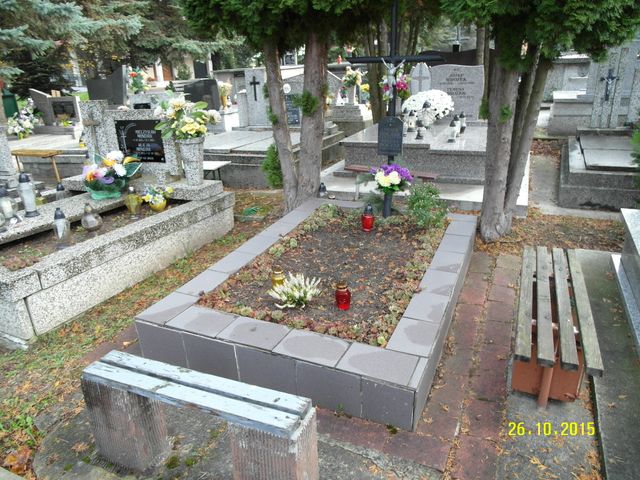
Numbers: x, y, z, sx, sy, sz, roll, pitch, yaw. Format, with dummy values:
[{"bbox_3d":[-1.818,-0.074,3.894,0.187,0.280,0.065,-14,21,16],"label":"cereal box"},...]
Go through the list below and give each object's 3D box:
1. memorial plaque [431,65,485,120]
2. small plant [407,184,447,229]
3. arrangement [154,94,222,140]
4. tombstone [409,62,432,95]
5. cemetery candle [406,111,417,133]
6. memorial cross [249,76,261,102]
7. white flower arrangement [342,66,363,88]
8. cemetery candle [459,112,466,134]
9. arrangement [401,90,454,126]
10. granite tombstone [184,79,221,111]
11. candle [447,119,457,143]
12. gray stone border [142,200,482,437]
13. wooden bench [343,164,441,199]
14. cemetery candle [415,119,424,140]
[{"bbox_3d":[1.987,-2.165,6.505,0.750,0.770,0.110,8,24,23],"label":"memorial plaque"},{"bbox_3d":[0.876,-0.301,3.621,0.310,0.340,0.300,8,24,23],"label":"small plant"},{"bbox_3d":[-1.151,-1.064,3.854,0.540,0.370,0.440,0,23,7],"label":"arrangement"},{"bbox_3d":[1.509,-2.239,6.670,0.310,0.800,0.100,8,24,23],"label":"tombstone"},{"bbox_3d":[1.187,-1.529,5.730,0.093,0.265,0.093,8,24,23],"label":"cemetery candle"},{"bbox_3d":[-0.981,-2.293,6.716,0.170,0.380,0.030,8,24,23],"label":"memorial cross"},{"bbox_3d":[0.535,-2.598,7.086,0.340,0.330,0.300,8,24,23],"label":"white flower arrangement"},{"bbox_3d":[1.830,-1.496,5.688,0.083,0.269,0.083,8,24,23],"label":"cemetery candle"},{"bbox_3d":[1.554,-1.891,6.283,0.680,0.520,0.640,8,24,23],"label":"arrangement"},{"bbox_3d":[-1.928,-2.379,7.281,0.610,0.540,0.130,8,24,23],"label":"granite tombstone"},{"bbox_3d":[1.548,-1.272,5.180,0.088,0.266,0.088,8,24,23],"label":"candle"},{"bbox_3d":[0.165,0.209,3.027,1.479,0.210,2.240,8,24,23],"label":"gray stone border"},{"bbox_3d":[0.691,-0.485,4.426,0.965,0.406,0.190,13,27,33],"label":"wooden bench"},{"bbox_3d":[1.173,-1.298,5.210,0.088,0.233,0.088,8,24,23],"label":"cemetery candle"}]

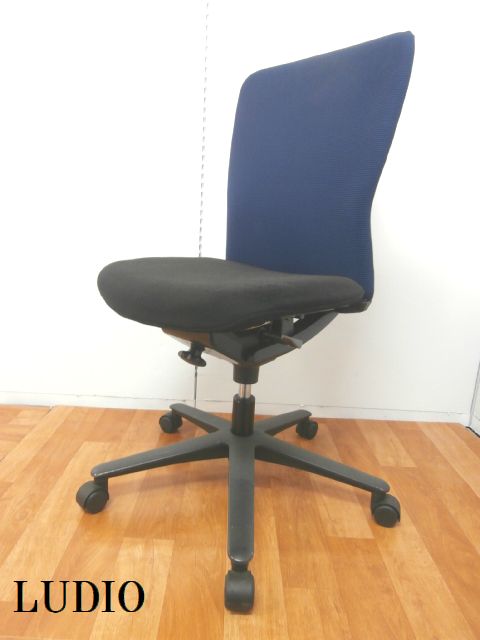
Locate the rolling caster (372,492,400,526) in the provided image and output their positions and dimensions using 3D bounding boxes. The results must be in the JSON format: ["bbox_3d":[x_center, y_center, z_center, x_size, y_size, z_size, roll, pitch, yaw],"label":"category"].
[{"bbox_3d":[0.313,0.407,0.949,0.057,0.058,0.048,9,14,26],"label":"rolling caster"}]

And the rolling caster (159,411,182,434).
[{"bbox_3d":[-0.201,0.299,1.302,0.057,0.058,0.048,10,14,27],"label":"rolling caster"}]

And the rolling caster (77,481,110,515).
[{"bbox_3d":[-0.312,0.375,0.942,0.057,0.058,0.048,-5,15,-33],"label":"rolling caster"}]

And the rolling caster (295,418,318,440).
[{"bbox_3d":[0.199,0.317,1.313,0.048,0.058,0.057,14,17,39],"label":"rolling caster"}]

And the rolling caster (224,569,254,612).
[{"bbox_3d":[-0.001,0.441,0.724,0.048,0.058,0.057,3,13,1],"label":"rolling caster"}]

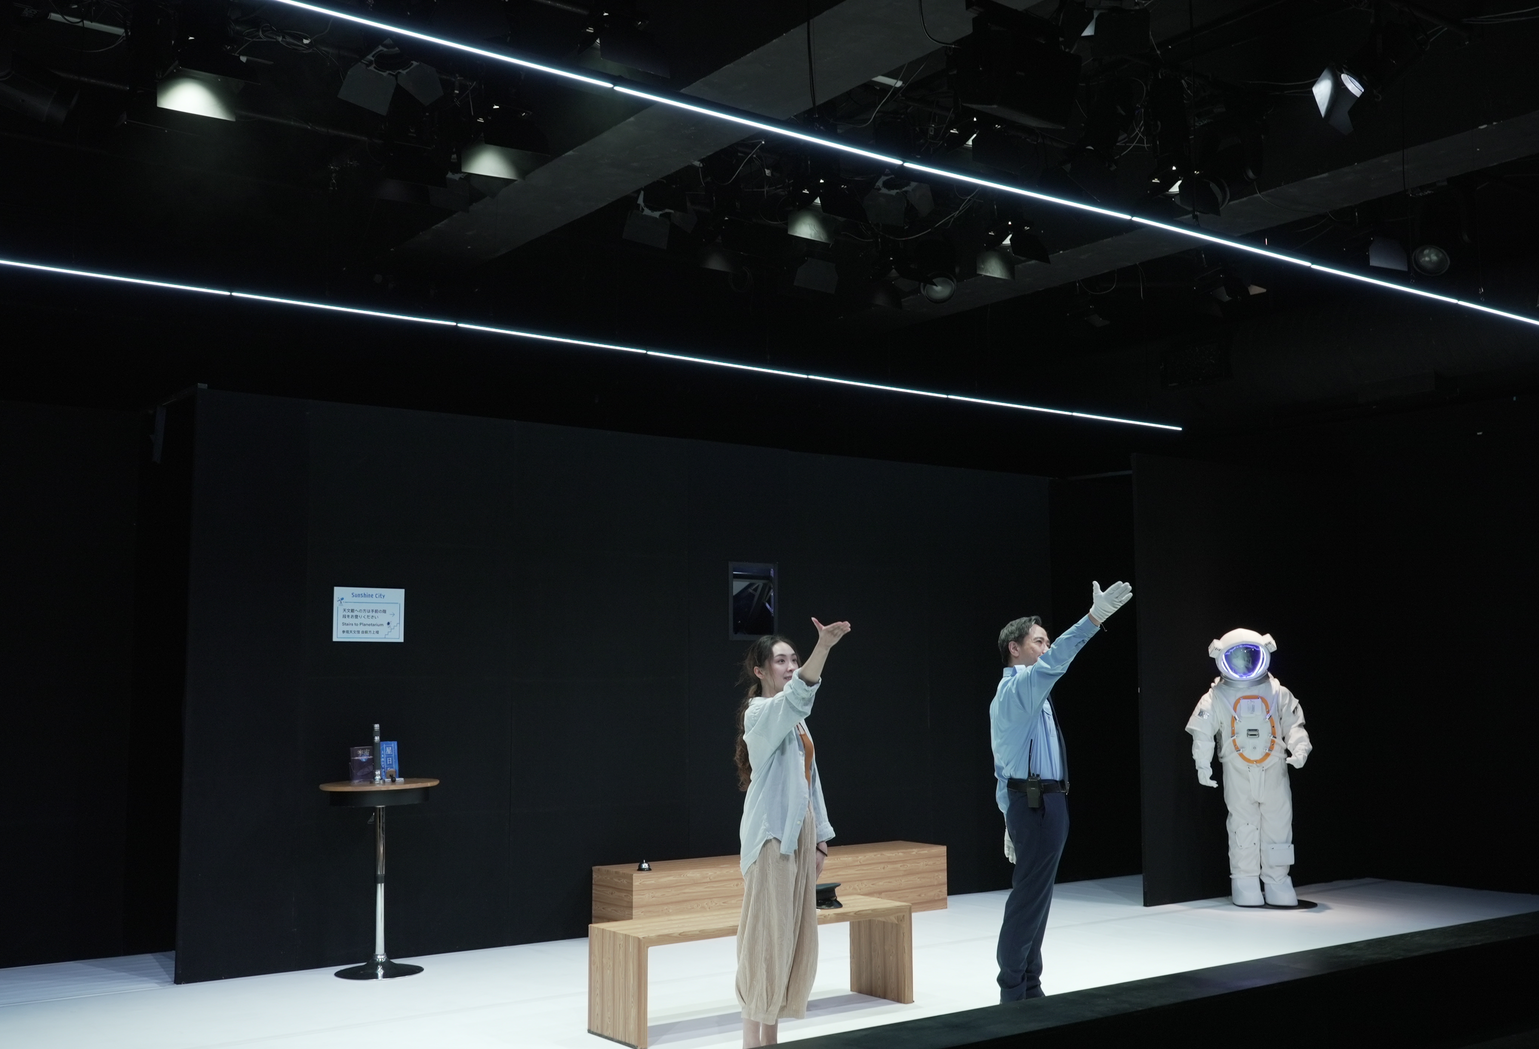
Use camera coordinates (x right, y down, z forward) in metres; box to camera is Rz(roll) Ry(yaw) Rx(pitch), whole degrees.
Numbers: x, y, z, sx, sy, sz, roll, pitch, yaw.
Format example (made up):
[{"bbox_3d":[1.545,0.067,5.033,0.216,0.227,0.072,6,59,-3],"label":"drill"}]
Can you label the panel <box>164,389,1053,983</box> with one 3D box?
[{"bbox_3d":[-0.443,0.965,9.531,6.206,2.983,0.100,4,-7,-36],"label":"panel"}]

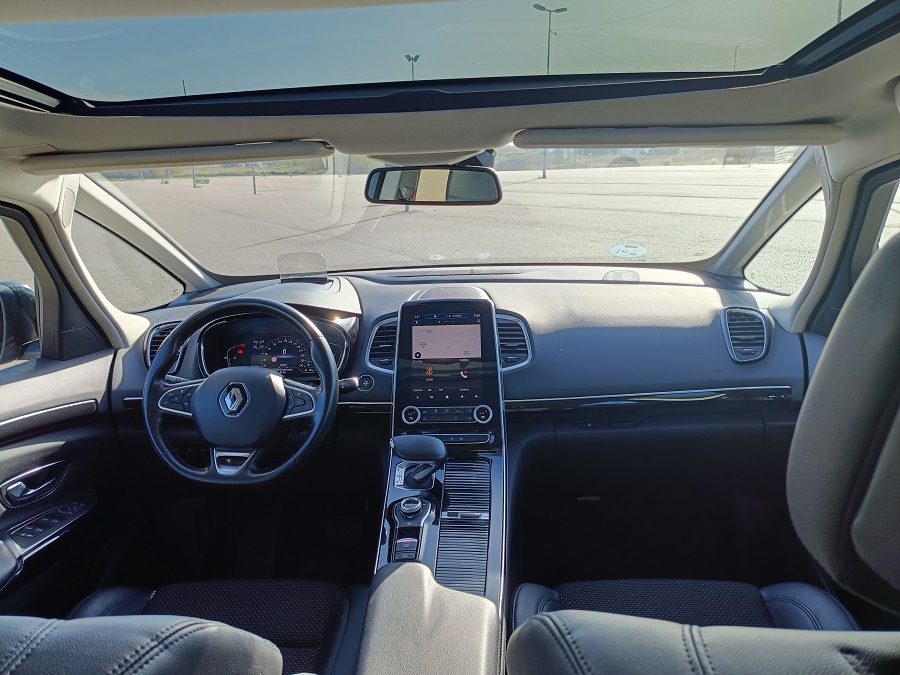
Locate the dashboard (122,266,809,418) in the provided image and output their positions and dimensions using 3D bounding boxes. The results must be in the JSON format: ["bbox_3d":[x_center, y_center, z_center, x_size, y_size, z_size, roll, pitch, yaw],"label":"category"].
[{"bbox_3d":[0.012,-0.016,1.541,1.420,0.260,0.570,0,15,3],"label":"dashboard"}]

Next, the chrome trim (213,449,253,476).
[{"bbox_3d":[-0.405,0.233,1.210,0.074,0.050,0.020,0,-9,3],"label":"chrome trim"}]

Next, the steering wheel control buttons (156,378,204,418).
[{"bbox_3d":[-0.514,0.116,1.240,0.086,0.072,0.028,0,-9,3],"label":"steering wheel control buttons"}]

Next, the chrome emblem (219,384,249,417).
[{"bbox_3d":[-0.402,0.116,1.213,0.058,0.064,0.015,0,-9,3],"label":"chrome emblem"}]

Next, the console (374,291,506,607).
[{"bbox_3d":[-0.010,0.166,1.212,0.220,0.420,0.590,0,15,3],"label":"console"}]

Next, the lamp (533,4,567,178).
[{"bbox_3d":[7.048,-17.409,46.578,2.287,11.613,0.450,1,15,8],"label":"lamp"}]

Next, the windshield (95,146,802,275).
[{"bbox_3d":[-0.014,-0.247,1.412,1.320,0.100,0.760,0,-8,3],"label":"windshield"}]

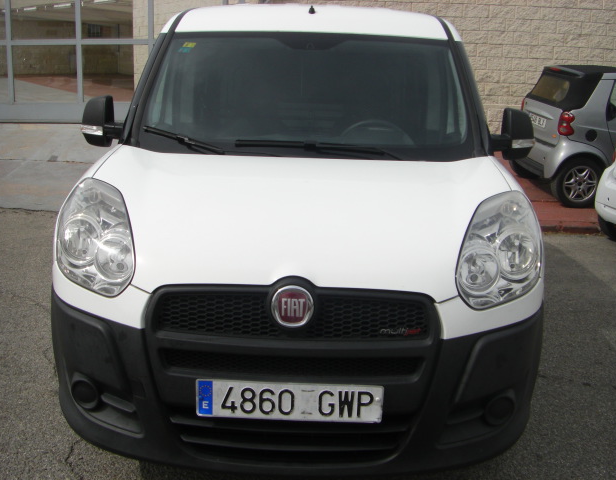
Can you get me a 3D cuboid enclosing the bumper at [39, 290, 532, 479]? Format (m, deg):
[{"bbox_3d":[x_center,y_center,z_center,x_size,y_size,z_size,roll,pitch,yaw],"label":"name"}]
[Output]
[{"bbox_3d":[-0.048,0.377,2.193,1.760,0.550,0.560,2,11,1],"label":"bumper"}]

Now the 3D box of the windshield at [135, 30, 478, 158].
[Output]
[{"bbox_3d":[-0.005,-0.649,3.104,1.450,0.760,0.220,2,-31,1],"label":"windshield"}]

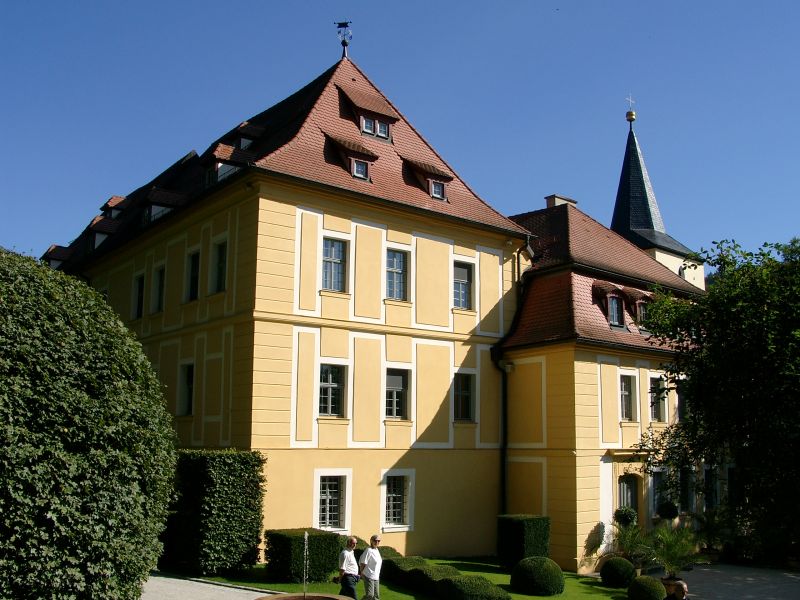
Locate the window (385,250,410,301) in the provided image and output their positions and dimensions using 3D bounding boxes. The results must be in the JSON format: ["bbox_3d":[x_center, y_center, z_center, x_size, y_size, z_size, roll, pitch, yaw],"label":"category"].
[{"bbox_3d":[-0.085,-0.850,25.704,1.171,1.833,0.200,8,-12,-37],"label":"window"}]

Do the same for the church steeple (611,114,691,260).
[{"bbox_3d":[13.600,-6.499,45.483,5.450,9.324,5.450,8,-12,-35],"label":"church steeple"}]

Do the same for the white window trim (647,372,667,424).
[{"bbox_3d":[9.245,3.505,28.224,1.208,1.878,0.200,8,-12,-37],"label":"white window trim"}]

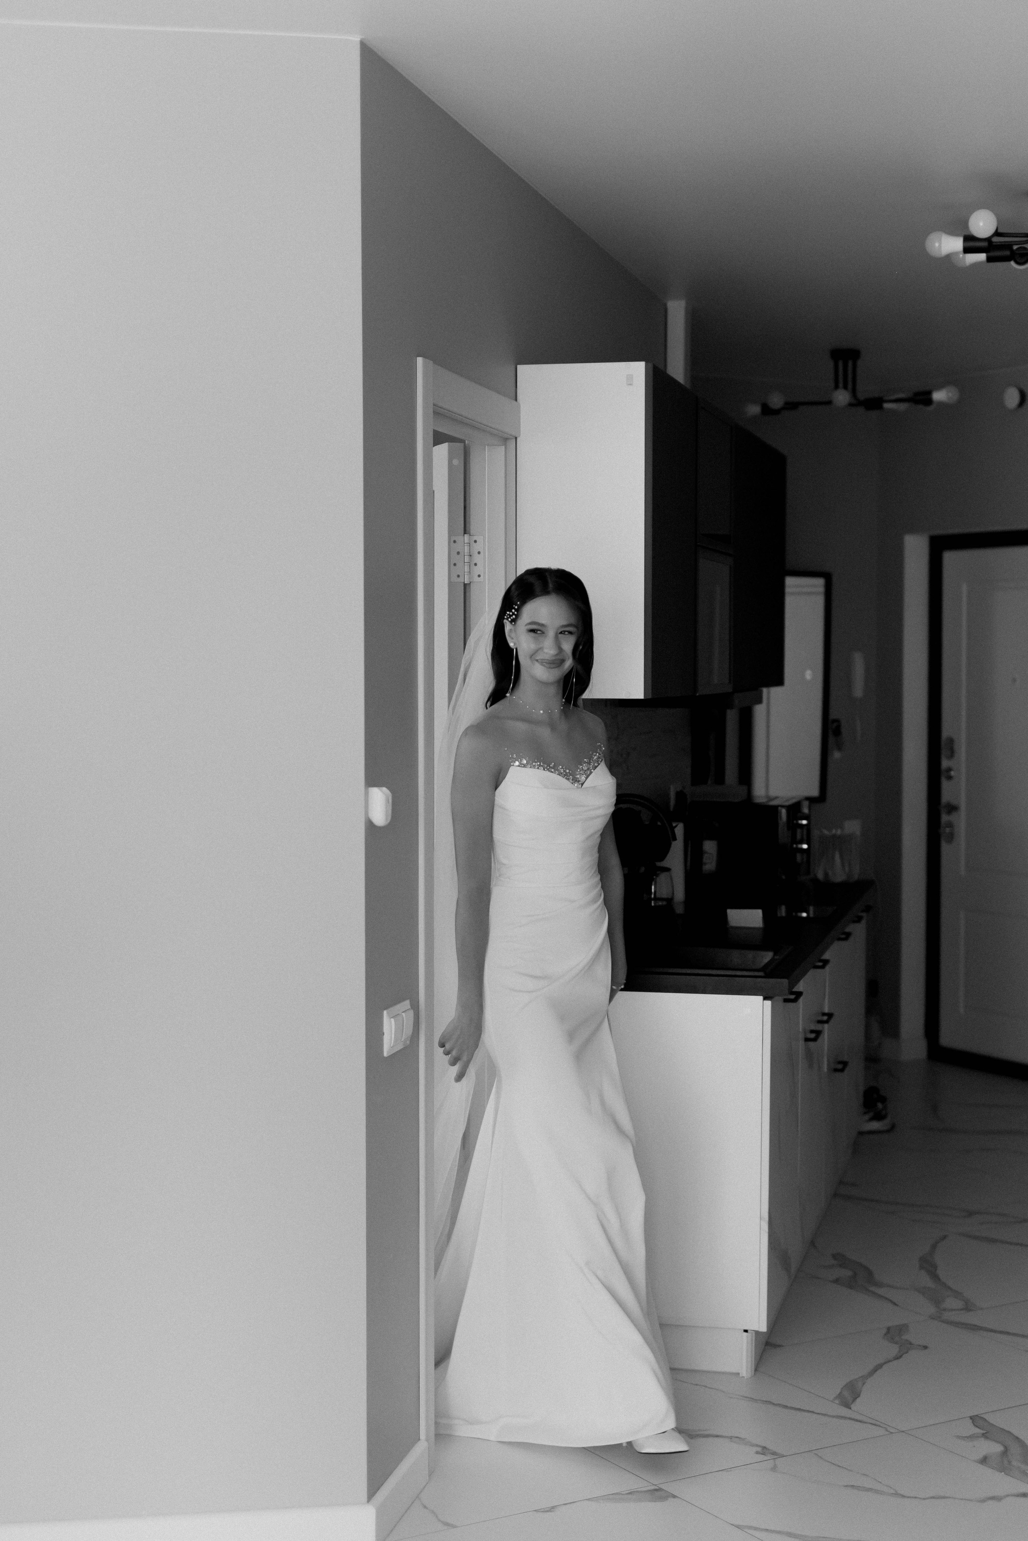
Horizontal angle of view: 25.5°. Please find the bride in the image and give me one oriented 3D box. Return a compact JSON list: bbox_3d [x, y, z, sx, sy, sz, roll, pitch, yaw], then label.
[{"bbox_3d":[0.075,0.458,4.573,0.530,1.725,0.500,-2,4,-33],"label":"bride"}]

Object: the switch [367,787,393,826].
[{"bbox_3d":[-0.230,0.062,3.937,0.034,0.068,0.046,1,3,14],"label":"switch"}]

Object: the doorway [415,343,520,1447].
[{"bbox_3d":[-0.137,0.274,4.581,0.130,2.095,0.775,1,3,14],"label":"doorway"}]

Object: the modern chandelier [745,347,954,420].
[{"bbox_3d":[1.137,-1.321,7.695,0.760,0.225,0.700,1,3,14],"label":"modern chandelier"}]

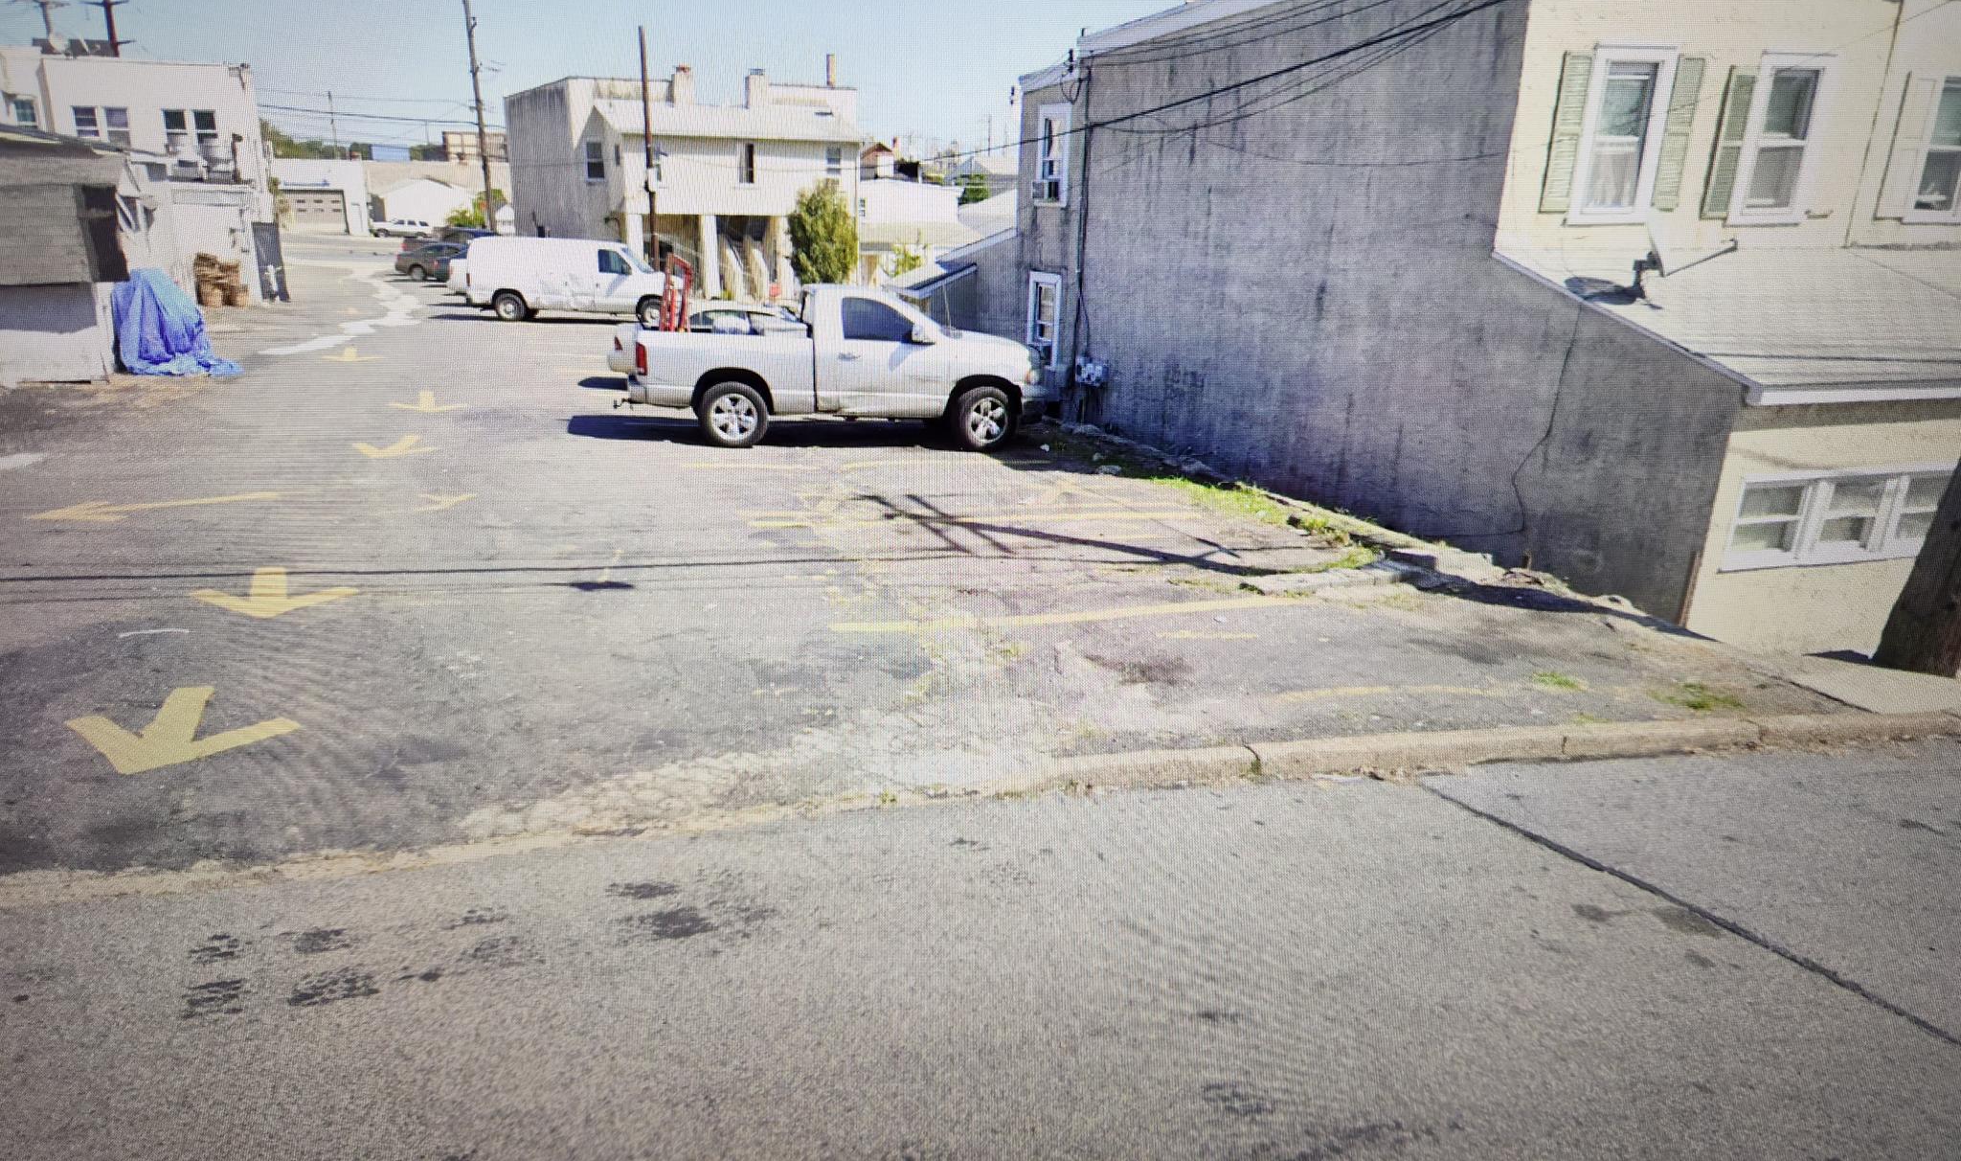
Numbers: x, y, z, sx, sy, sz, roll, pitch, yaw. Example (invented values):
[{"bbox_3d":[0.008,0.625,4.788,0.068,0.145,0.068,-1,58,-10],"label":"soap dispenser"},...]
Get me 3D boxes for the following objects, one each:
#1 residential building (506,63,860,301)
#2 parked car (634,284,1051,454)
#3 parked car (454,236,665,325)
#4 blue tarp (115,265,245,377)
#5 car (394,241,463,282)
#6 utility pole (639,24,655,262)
[{"bbox_3d":[-12.038,-15.865,51.748,8.800,7.700,15.000,-9,21,-28],"label":"residential building"},{"bbox_3d":[-1.747,-2.757,16.598,5.250,1.920,2.030,-2,18,-10],"label":"parked car"},{"bbox_3d":[-10.143,-7.672,33.367,5.500,2.100,2.030,1,18,-1],"label":"parked car"},{"bbox_3d":[-12.807,-4.192,20.912,1.750,1.600,1.200,-2,18,-9],"label":"blue tarp"},{"bbox_3d":[-20.110,-12.389,50.479,4.850,1.460,1.850,0,18,-4],"label":"car"},{"bbox_3d":[-9.699,-12.046,38.276,0.250,7.900,0.250,-2,18,-9],"label":"utility pole"}]

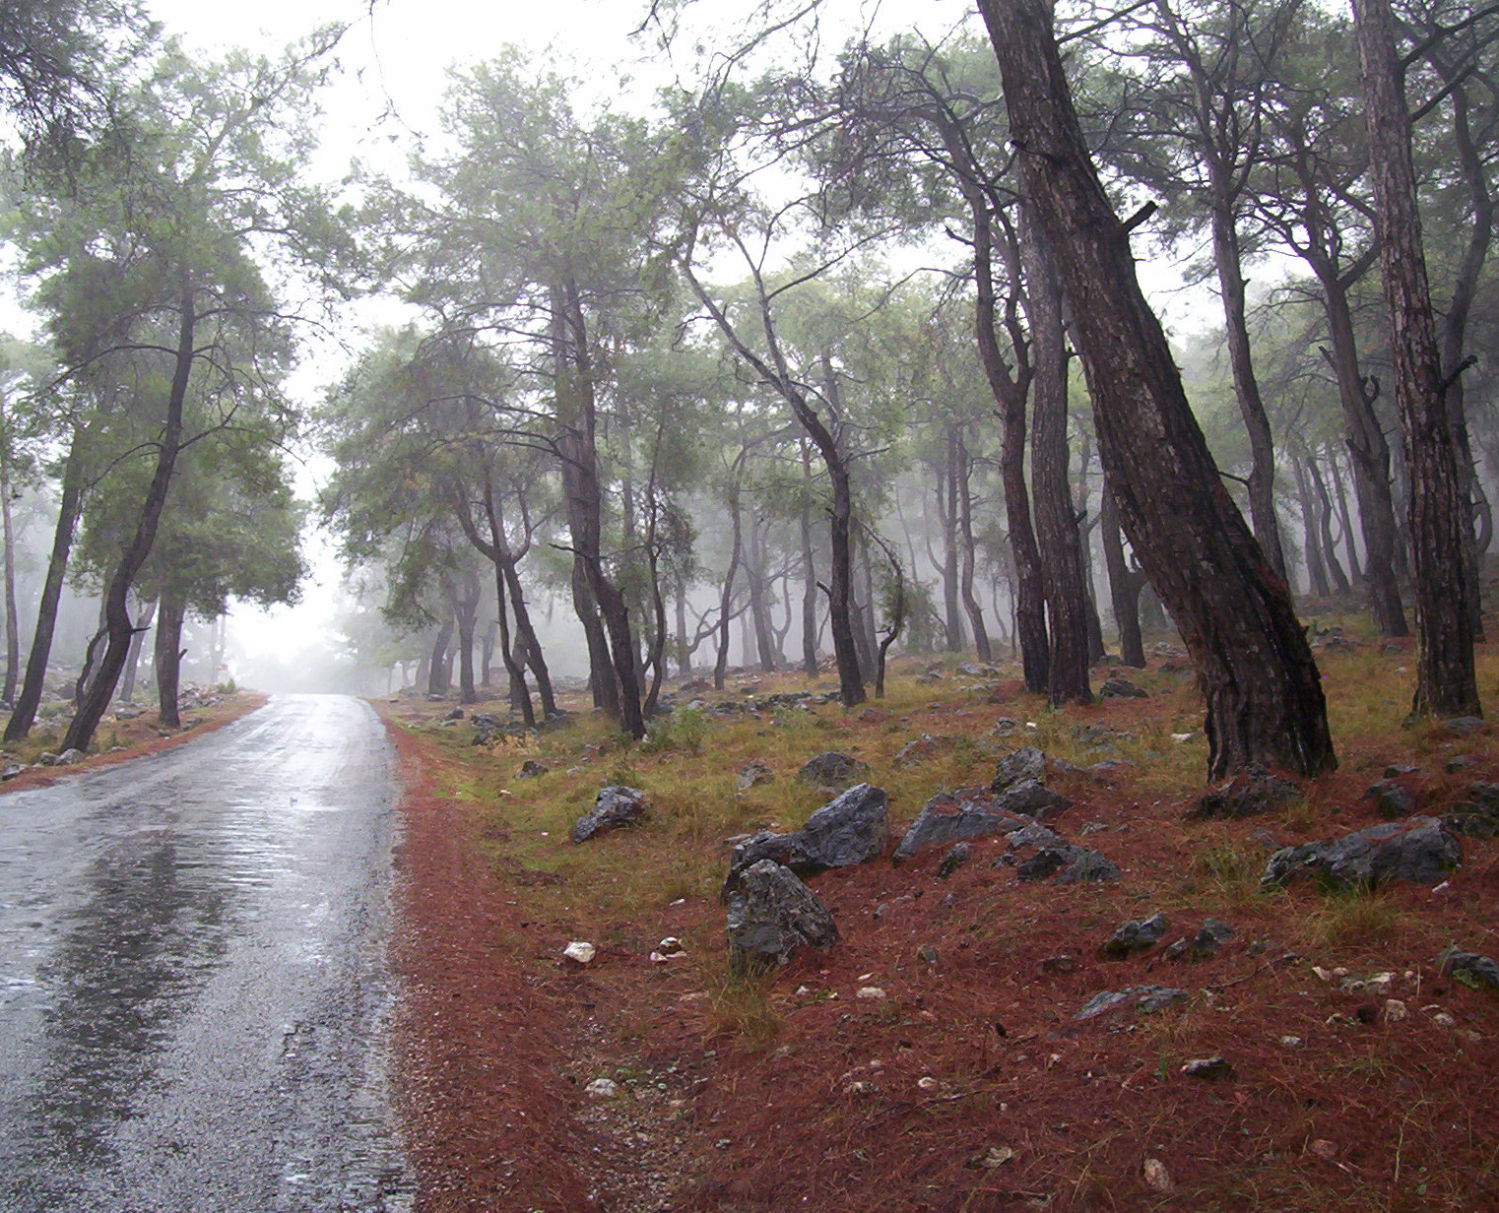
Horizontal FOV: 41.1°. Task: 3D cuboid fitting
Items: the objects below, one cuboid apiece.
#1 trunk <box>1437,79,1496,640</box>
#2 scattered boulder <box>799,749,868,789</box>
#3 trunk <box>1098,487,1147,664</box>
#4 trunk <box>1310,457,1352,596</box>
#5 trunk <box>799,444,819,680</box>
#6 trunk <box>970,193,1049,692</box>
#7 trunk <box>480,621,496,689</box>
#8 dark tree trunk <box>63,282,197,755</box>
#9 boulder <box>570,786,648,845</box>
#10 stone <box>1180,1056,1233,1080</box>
[{"bbox_3d":[7.888,-2.733,22.000,0.560,6.170,0.450,0,-2,0],"label":"trunk"},{"bbox_3d":[0.680,1.330,16.300,0.570,0.310,0.450,0,-2,0],"label":"scattered boulder"},{"bbox_3d":[5.972,-0.412,32.000,0.763,2.812,0.550,0,-2,0],"label":"trunk"},{"bbox_3d":[9.886,-1.366,34.000,0.725,2.369,0.450,0,-2,0],"label":"trunk"},{"bbox_3d":[1.401,-1.092,47.000,0.472,5.517,0.420,0,-2,0],"label":"trunk"},{"bbox_3d":[3.571,-2.253,27.500,1.087,6.871,0.600,0,-2,0],"label":"trunk"},{"bbox_3d":[-8.612,1.554,66.000,0.538,2.237,0.450,0,-2,0],"label":"trunk"},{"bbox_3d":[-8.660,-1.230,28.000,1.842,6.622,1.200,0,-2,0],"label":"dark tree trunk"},{"bbox_3d":[-1.129,1.662,16.000,0.622,0.400,0.500,0,-2,0],"label":"boulder"},{"bbox_3d":[1.313,1.328,5.750,0.154,0.051,0.110,0,-2,0],"label":"stone"}]

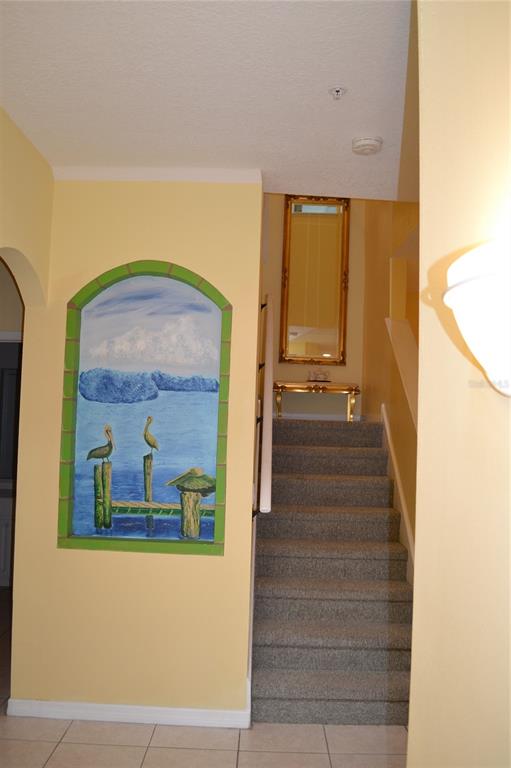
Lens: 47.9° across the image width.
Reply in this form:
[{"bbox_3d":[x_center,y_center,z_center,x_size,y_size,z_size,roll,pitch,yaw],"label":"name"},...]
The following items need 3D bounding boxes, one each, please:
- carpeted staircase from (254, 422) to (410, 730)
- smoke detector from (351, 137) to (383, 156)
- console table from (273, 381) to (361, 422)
[{"bbox_3d":[0.484,1.039,3.768,0.950,1.526,1.650,2,-3,1],"label":"carpeted staircase"},{"bbox_3d":[0.524,-1.111,2.687,0.140,0.045,0.140,2,-3,1],"label":"smoke detector"},{"bbox_3d":[0.541,0.167,5.262,0.770,0.350,0.330,2,-3,1],"label":"console table"}]

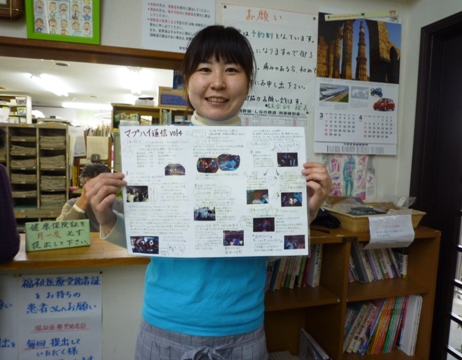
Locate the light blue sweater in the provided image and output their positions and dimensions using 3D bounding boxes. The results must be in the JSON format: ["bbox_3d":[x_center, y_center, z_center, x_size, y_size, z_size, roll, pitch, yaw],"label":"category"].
[{"bbox_3d":[-0.050,0.110,0.935,0.470,0.580,0.270,2,4,2],"label":"light blue sweater"}]

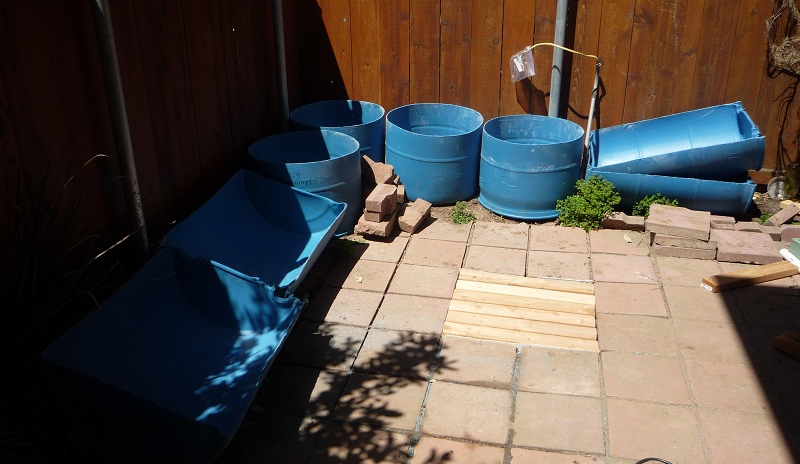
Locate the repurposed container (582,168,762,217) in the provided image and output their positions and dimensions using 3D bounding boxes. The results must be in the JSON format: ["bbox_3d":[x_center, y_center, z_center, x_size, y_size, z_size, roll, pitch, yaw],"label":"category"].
[{"bbox_3d":[1.564,-0.296,4.123,0.880,0.265,0.550,6,25,16],"label":"repurposed container"}]

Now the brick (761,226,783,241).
[{"bbox_3d":[1.936,0.011,3.663,0.140,0.053,0.105,4,24,11],"label":"brick"}]

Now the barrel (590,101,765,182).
[{"bbox_3d":[1.615,-0.444,4.118,0.885,0.300,0.585,-10,25,19],"label":"barrel"}]

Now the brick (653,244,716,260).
[{"bbox_3d":[1.462,0.055,3.591,0.290,0.053,0.260,5,24,14],"label":"brick"}]

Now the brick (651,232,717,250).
[{"bbox_3d":[1.461,0.004,3.569,0.290,0.053,0.260,6,24,15],"label":"brick"}]

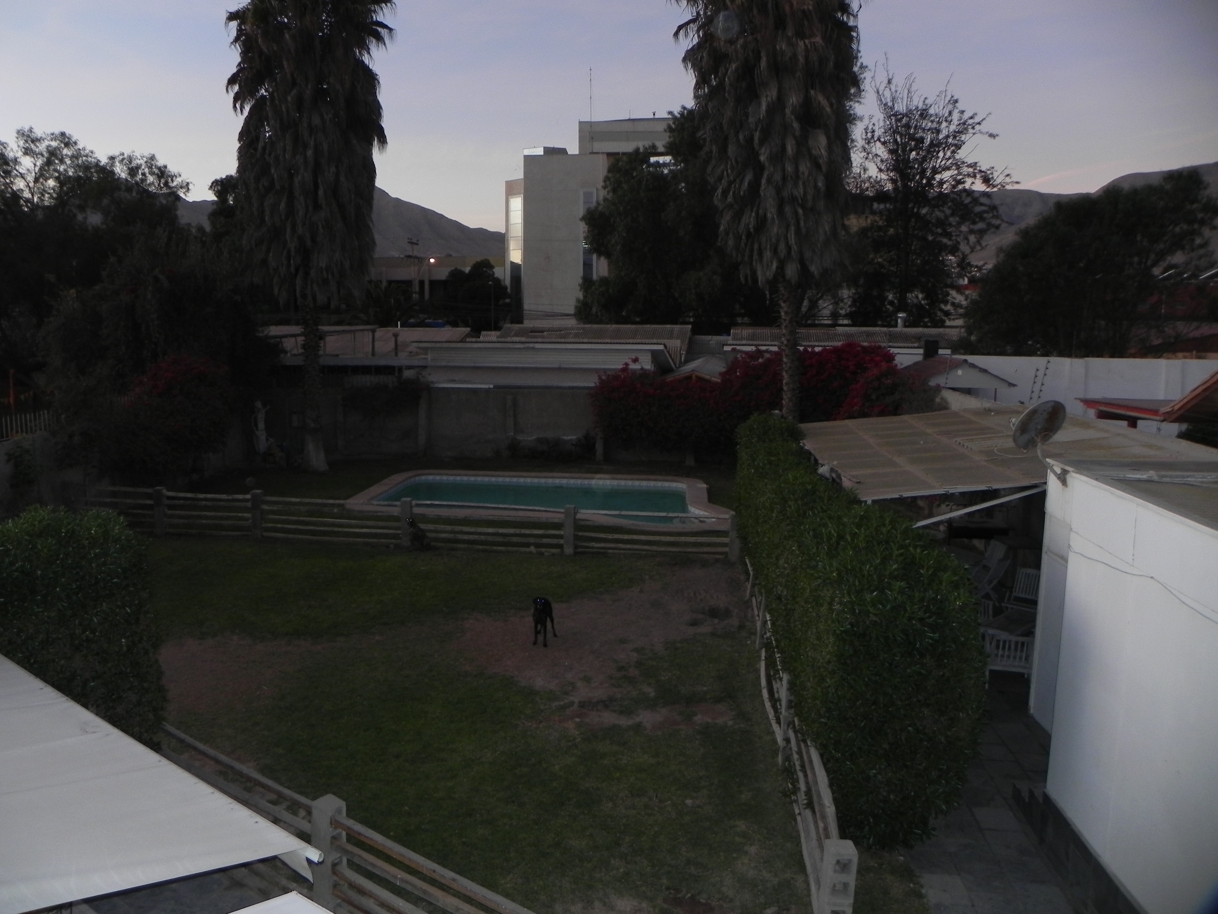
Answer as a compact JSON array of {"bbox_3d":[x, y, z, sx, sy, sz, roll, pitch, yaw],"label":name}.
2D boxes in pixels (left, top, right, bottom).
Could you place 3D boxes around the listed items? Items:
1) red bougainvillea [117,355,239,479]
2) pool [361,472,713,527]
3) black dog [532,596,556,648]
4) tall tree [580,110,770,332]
[{"bbox_3d":[-12.055,-1.084,25.391,3.300,3.400,2.800,-3,9,-25],"label":"red bougainvillea"},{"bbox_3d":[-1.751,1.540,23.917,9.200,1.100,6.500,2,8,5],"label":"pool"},{"bbox_3d":[-0.900,2.254,12.794,0.280,0.690,0.850,2,8,7],"label":"black dog"},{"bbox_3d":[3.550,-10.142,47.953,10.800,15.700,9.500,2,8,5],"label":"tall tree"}]

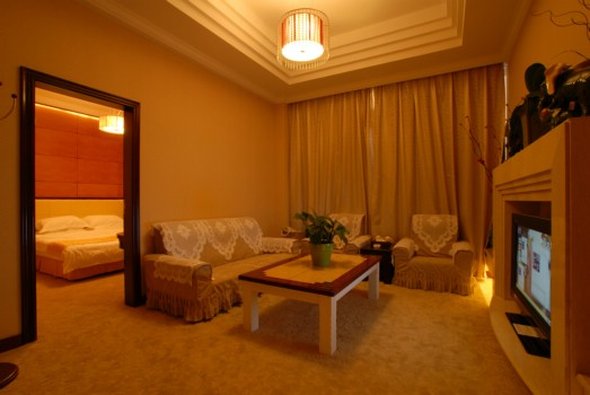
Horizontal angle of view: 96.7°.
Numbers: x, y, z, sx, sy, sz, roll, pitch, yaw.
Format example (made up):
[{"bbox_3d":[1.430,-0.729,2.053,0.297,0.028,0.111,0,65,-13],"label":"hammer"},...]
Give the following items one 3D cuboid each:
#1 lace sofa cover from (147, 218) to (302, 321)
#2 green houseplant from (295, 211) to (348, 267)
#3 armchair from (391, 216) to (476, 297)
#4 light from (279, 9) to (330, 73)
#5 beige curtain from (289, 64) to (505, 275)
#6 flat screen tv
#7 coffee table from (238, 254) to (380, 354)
[{"bbox_3d":[-0.748,0.697,3.298,0.867,0.857,1.867,0,1,31],"label":"lace sofa cover"},{"bbox_3d":[0.271,0.421,2.663,0.479,0.535,0.479,0,0,0],"label":"green houseplant"},{"bbox_3d":[1.833,0.685,3.467,0.847,0.887,0.785,0,1,31],"label":"armchair"},{"bbox_3d":[0.075,-1.375,2.326,0.439,0.286,0.439,0,0,0],"label":"light"},{"bbox_3d":[1.323,-0.358,4.299,3.366,2.917,0.204,0,1,31],"label":"beige curtain"},{"bbox_3d":[1.598,0.461,1.743,0.102,0.627,1.081,0,1,31],"label":"flat screen tv"},{"bbox_3d":[0.248,0.910,2.680,0.908,0.444,1.346,0,1,31],"label":"coffee table"}]

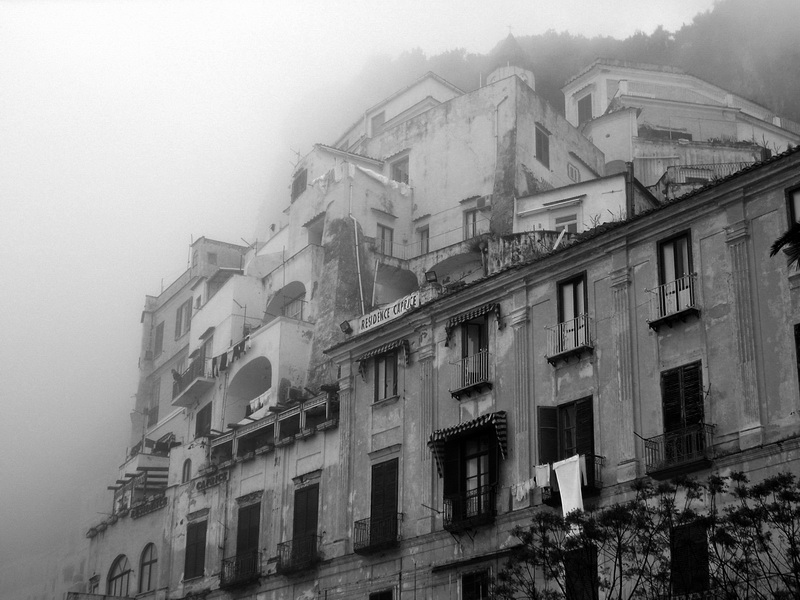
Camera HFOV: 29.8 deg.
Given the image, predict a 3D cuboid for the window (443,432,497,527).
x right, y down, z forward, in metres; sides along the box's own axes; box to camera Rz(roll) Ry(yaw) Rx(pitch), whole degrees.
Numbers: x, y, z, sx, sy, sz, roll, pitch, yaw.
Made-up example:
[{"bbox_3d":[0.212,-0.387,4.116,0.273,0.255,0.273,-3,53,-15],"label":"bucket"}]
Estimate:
[{"bbox_3d":[2.075,5.212,44.687,0.308,2.539,2.005,18,-27,-36],"label":"window"}]

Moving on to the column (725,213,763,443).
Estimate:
[{"bbox_3d":[8.799,0.821,38.614,0.240,6.135,0.714,19,-29,-37],"label":"column"}]

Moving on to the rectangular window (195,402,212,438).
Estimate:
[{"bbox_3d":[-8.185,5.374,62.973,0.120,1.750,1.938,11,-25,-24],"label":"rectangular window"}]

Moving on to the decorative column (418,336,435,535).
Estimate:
[{"bbox_3d":[0.863,4.132,46.759,0.206,6.374,0.668,18,-27,-36],"label":"decorative column"}]

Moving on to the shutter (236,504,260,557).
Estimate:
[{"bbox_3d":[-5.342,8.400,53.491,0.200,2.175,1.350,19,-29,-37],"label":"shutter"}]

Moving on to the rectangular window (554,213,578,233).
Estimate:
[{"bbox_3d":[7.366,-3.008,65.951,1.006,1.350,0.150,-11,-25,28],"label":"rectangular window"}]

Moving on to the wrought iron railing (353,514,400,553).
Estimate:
[{"bbox_3d":[-0.671,7.285,47.119,0.331,0.905,2.069,18,-27,-36],"label":"wrought iron railing"}]

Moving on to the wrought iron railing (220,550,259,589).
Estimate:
[{"bbox_3d":[-5.606,9.621,53.243,0.340,1.050,2.270,18,-28,-35],"label":"wrought iron railing"}]

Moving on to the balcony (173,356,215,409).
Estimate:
[{"bbox_3d":[-9.754,3.963,70.966,0.838,1.119,3.923,12,-25,-24],"label":"balcony"}]

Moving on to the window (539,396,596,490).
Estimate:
[{"bbox_3d":[4.702,4.113,41.889,0.420,2.700,1.800,18,-28,-35],"label":"window"}]

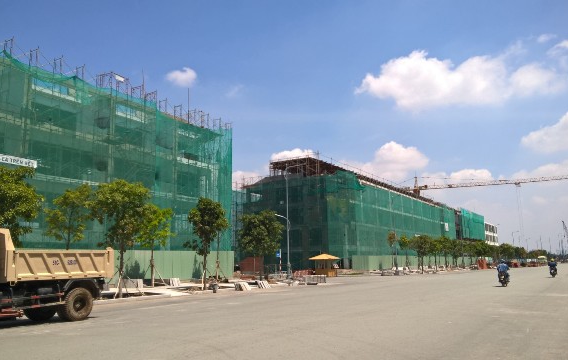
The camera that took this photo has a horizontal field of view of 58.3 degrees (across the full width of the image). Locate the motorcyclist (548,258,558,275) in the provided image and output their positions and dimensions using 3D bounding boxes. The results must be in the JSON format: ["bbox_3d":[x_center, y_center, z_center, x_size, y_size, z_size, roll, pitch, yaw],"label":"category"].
[{"bbox_3d":[22.410,7.183,42.491,0.740,1.300,0.800,-6,-10,29],"label":"motorcyclist"}]

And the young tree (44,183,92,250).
[{"bbox_3d":[-12.001,3.201,28.383,2.555,6.090,2.555,-6,-11,30],"label":"young tree"}]

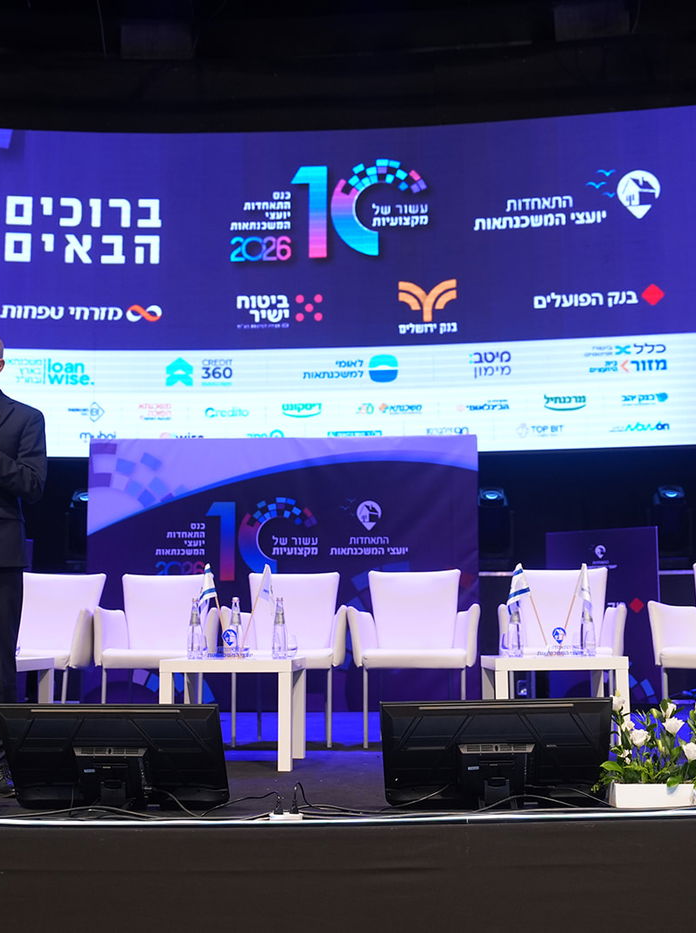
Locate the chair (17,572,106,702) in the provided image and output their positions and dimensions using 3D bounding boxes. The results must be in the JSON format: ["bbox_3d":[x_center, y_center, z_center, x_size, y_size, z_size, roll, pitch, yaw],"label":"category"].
[{"bbox_3d":[-1.601,1.003,6.330,0.630,0.880,0.580,-2,-8,9],"label":"chair"}]

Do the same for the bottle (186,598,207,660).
[{"bbox_3d":[-0.656,0.701,5.190,0.069,0.262,0.069,0,-8,0],"label":"bottle"}]

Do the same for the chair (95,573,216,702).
[{"bbox_3d":[-1.002,1.016,6.452,0.655,0.895,0.585,0,-8,-1],"label":"chair"}]

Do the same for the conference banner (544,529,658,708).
[{"bbox_3d":[2.022,1.190,9.551,0.946,1.375,0.050,-6,-10,35],"label":"conference banner"}]

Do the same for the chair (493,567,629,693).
[{"bbox_3d":[1.121,0.980,6.293,0.655,0.895,0.585,-2,-8,11],"label":"chair"}]

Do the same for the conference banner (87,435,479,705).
[{"bbox_3d":[-0.460,0.760,8.606,2.799,1.958,0.060,-1,-8,1],"label":"conference banner"}]

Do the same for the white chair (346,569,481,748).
[{"bbox_3d":[0.350,0.978,6.244,0.655,0.895,0.585,-1,-8,4],"label":"white chair"}]

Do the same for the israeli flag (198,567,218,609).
[{"bbox_3d":[-0.622,0.542,5.357,0.100,0.205,0.055,-1,-8,6],"label":"israeli flag"}]

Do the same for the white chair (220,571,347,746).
[{"bbox_3d":[-0.306,0.987,6.266,0.630,0.880,0.580,-1,-8,4],"label":"white chair"}]

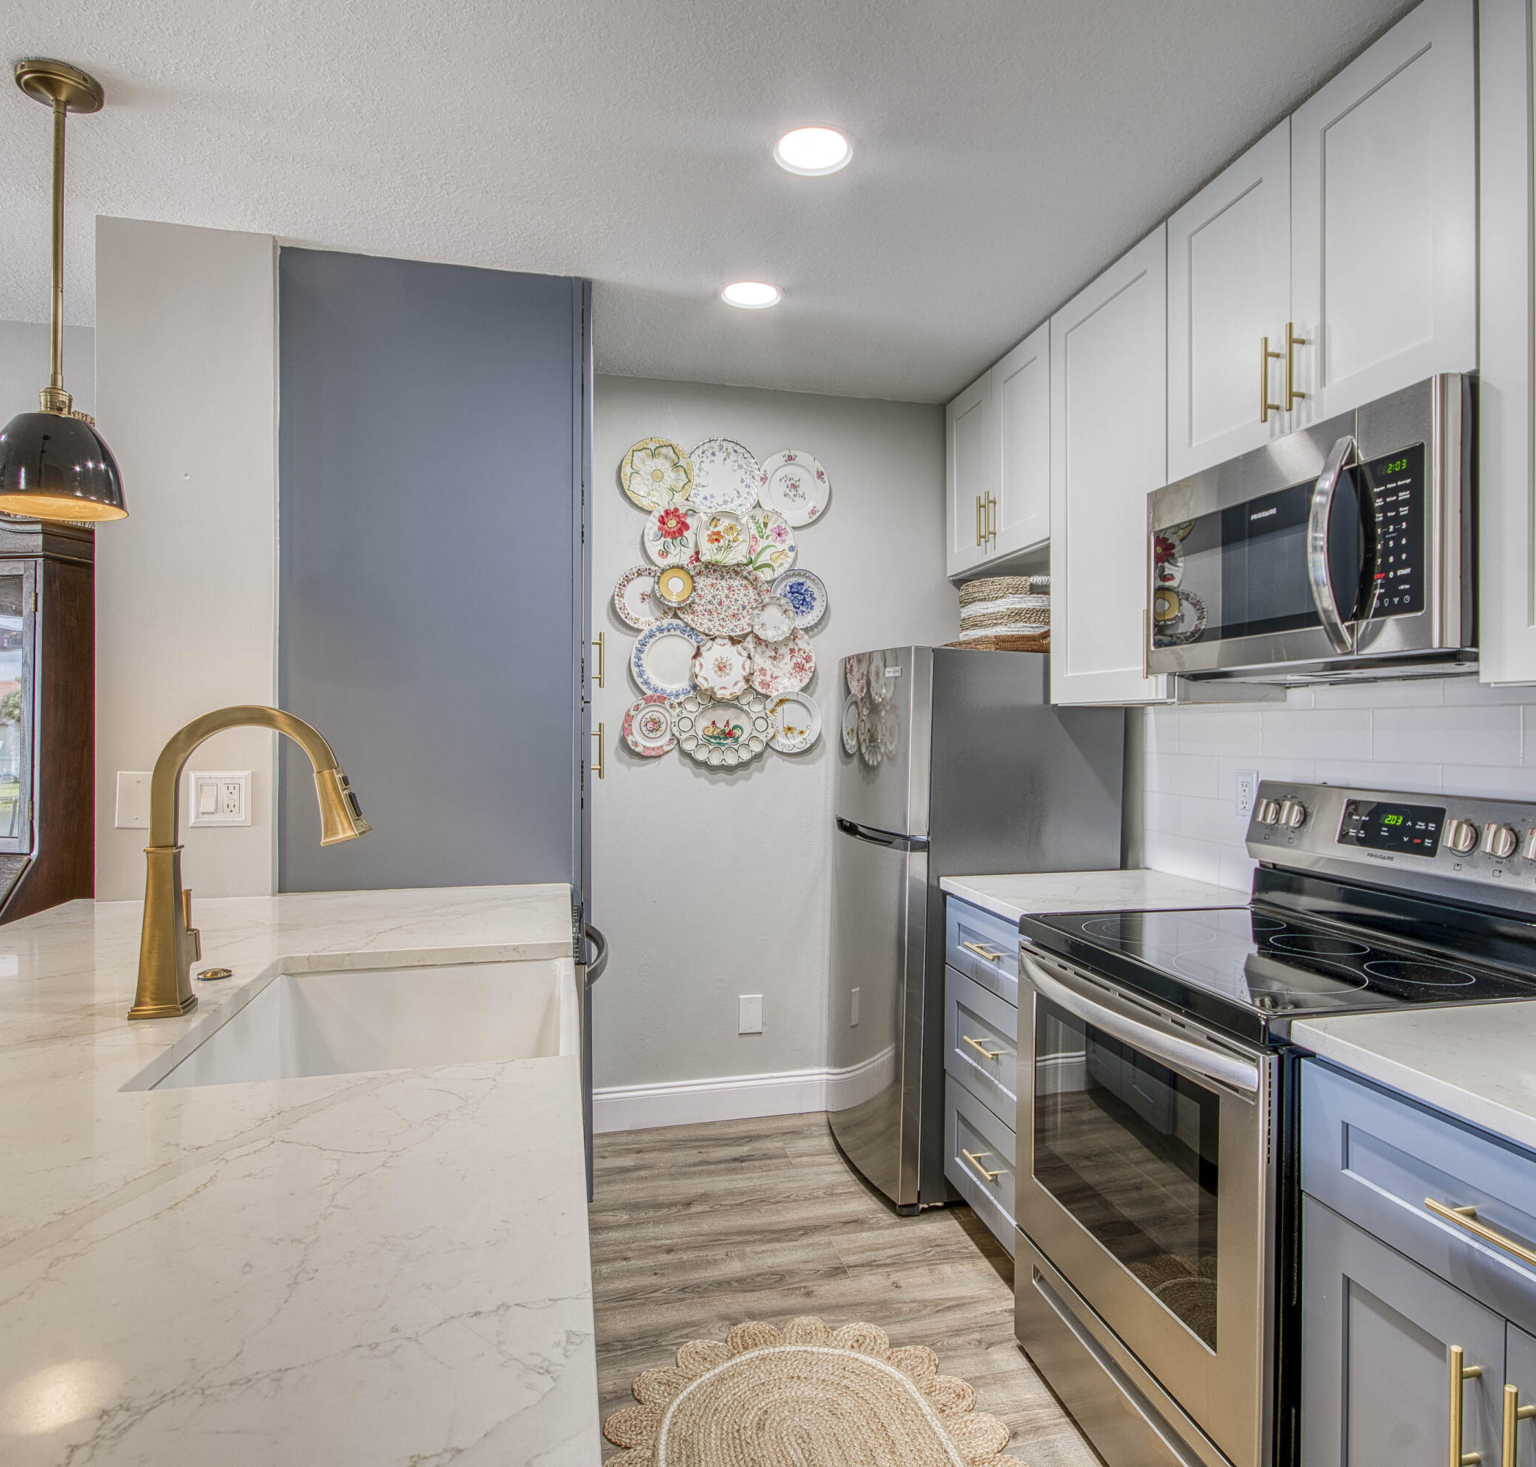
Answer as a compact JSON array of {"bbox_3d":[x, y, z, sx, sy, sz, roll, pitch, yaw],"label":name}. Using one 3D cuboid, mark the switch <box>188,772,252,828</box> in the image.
[{"bbox_3d":[-1.249,0.152,2.093,0.128,0.124,0.013,0,0,-12],"label":"switch"}]

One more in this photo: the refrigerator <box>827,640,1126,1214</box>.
[{"bbox_3d":[0.603,0.531,2.813,0.719,1.524,0.600,0,0,-12],"label":"refrigerator"}]

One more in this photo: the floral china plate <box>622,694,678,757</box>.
[{"bbox_3d":[-0.375,-0.025,3.035,0.206,0.206,0.024,0,0,-12],"label":"floral china plate"}]

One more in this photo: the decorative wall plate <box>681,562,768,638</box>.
[{"bbox_3d":[-0.145,-0.435,3.003,0.304,0.255,0.030,0,0,-12],"label":"decorative wall plate"}]

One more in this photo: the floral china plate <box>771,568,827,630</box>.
[{"bbox_3d":[0.104,-0.457,3.135,0.206,0.206,0.024,0,0,-12],"label":"floral china plate"}]

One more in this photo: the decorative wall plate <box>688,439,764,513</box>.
[{"bbox_3d":[-0.140,-0.843,3.012,0.254,0.261,0.028,0,0,-12],"label":"decorative wall plate"}]

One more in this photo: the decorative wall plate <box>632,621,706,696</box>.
[{"bbox_3d":[-0.319,-0.244,3.041,0.267,0.267,0.024,0,0,-12],"label":"decorative wall plate"}]

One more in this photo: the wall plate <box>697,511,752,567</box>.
[{"bbox_3d":[-0.140,-0.649,3.057,0.180,0.188,0.024,0,0,-12],"label":"wall plate"}]

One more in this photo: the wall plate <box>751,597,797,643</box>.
[{"bbox_3d":[0.024,-0.372,3.025,0.154,0.157,0.025,0,0,-12],"label":"wall plate"}]

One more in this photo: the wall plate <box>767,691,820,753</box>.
[{"bbox_3d":[0.081,-0.035,3.130,0.212,0.212,0.024,0,0,-12],"label":"wall plate"}]

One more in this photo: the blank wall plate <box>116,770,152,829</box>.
[{"bbox_3d":[-1.481,0.158,2.150,0.081,0.128,0.008,0,0,-12],"label":"blank wall plate"}]

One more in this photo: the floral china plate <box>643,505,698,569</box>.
[{"bbox_3d":[-0.297,-0.650,3.038,0.227,0.227,0.024,0,0,-12],"label":"floral china plate"}]

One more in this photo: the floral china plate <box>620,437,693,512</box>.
[{"bbox_3d":[-0.357,-0.834,2.964,0.235,0.253,0.030,0,0,-12],"label":"floral china plate"}]

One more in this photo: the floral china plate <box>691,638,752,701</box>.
[{"bbox_3d":[-0.149,-0.209,2.998,0.199,0.208,0.028,0,0,-12],"label":"floral china plate"}]

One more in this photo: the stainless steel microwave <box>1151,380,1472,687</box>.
[{"bbox_3d":[1.106,-0.330,1.767,0.420,0.430,0.735,0,0,-12],"label":"stainless steel microwave"}]

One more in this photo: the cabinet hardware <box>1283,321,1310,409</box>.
[{"bbox_3d":[0.953,-0.659,1.653,0.038,0.159,0.012,0,0,-12],"label":"cabinet hardware"}]

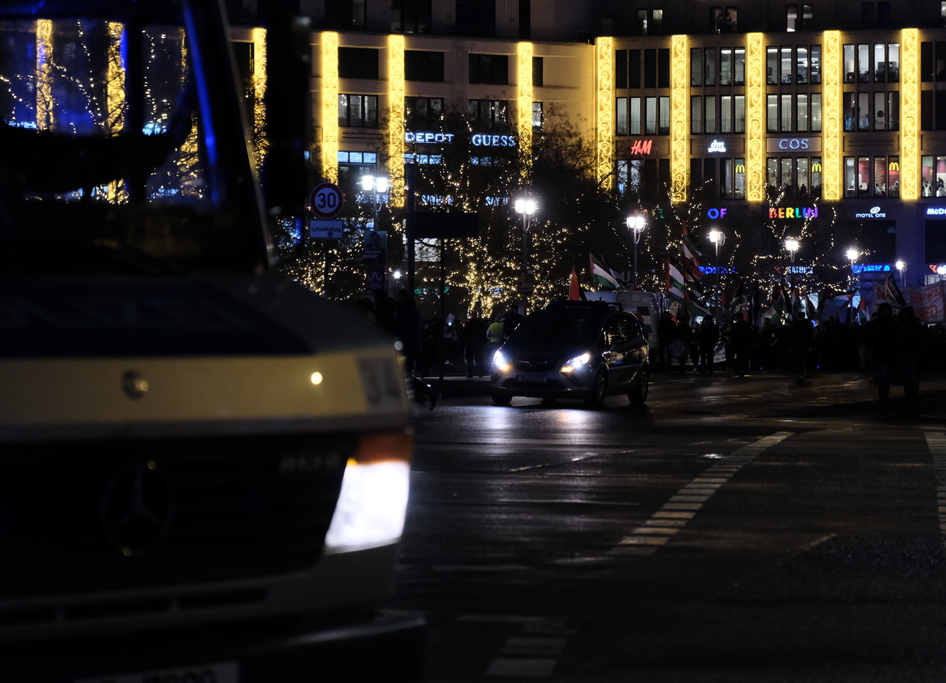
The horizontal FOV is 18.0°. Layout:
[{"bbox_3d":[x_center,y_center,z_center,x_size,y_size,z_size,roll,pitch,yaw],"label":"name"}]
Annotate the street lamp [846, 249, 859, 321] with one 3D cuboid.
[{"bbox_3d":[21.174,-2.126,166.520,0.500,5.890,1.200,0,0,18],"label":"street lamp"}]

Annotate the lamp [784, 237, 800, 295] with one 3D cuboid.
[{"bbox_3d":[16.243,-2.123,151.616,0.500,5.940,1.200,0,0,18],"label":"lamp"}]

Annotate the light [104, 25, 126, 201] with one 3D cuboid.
[{"bbox_3d":[-25.973,-16.637,217.000,1.300,13.080,0.500,0,0,-28],"label":"light"}]

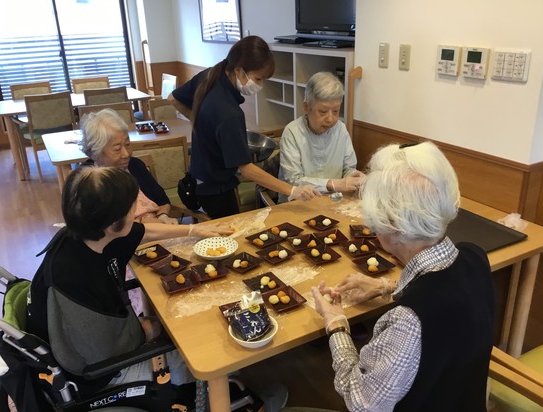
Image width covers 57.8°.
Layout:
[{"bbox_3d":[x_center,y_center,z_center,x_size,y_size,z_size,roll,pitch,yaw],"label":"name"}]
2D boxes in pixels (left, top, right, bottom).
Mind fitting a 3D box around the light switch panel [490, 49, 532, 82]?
[{"bbox_3d":[0.934,-0.548,1.928,0.014,0.120,0.158,-13,24,-26],"label":"light switch panel"}]

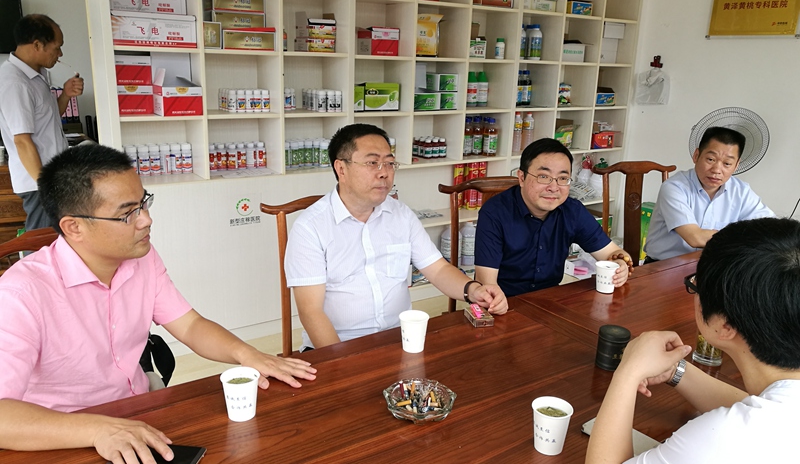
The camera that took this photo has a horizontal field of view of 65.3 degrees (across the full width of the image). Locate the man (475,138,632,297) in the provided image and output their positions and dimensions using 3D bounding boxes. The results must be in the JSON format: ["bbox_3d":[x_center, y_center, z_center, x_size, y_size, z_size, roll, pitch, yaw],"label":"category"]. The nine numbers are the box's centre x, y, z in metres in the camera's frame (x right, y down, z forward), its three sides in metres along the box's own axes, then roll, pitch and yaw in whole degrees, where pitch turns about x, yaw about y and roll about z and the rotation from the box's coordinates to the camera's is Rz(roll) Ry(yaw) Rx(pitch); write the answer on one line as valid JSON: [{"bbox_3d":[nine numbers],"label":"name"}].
[{"bbox_3d":[0.485,0.292,2.204,0.560,1.225,0.640,0,16,-8],"label":"man"}]

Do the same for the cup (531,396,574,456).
[{"bbox_3d":[0.286,0.371,1.184,0.077,0.087,0.077,2,16,-1],"label":"cup"}]

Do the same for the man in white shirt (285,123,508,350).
[{"bbox_3d":[-0.005,0.338,1.855,0.630,1.290,0.660,-4,17,-21],"label":"man in white shirt"}]

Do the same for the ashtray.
[{"bbox_3d":[0.041,0.357,1.298,0.150,0.036,0.150,2,16,-1],"label":"ashtray"}]

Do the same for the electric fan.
[{"bbox_3d":[2.033,-0.158,3.968,0.440,1.250,0.420,12,18,32],"label":"electric fan"}]

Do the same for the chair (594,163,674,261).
[{"bbox_3d":[1.133,0.225,2.872,0.465,1.040,0.490,-2,16,-13],"label":"chair"}]

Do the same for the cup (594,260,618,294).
[{"bbox_3d":[0.670,0.150,2.026,0.077,0.087,0.077,2,16,-1],"label":"cup"}]

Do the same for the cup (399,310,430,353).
[{"bbox_3d":[0.035,0.254,1.572,0.077,0.087,0.077,2,16,-1],"label":"cup"}]

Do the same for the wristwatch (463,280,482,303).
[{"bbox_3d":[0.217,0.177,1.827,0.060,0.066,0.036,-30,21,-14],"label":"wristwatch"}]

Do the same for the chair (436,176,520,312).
[{"bbox_3d":[0.406,0.332,2.393,0.465,1.040,0.490,-4,17,-20],"label":"chair"}]

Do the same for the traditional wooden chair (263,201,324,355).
[{"bbox_3d":[-0.177,0.407,2.051,0.465,1.040,0.490,-5,17,-24],"label":"traditional wooden chair"}]

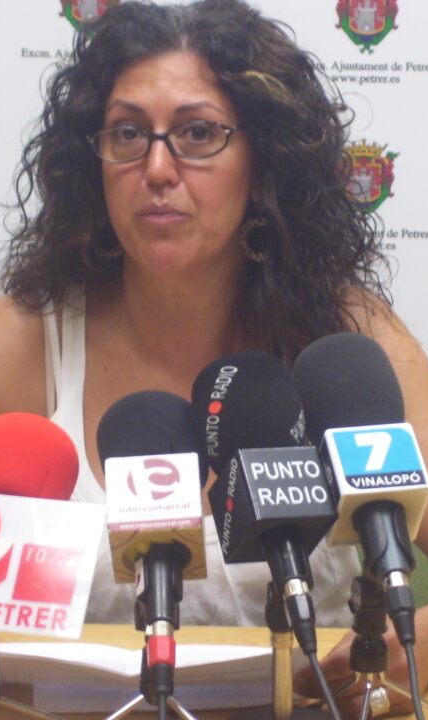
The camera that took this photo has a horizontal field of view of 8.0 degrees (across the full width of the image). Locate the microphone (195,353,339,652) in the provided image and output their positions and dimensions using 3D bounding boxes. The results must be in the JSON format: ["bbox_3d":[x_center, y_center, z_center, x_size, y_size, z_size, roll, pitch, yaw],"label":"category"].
[{"bbox_3d":[0.041,0.113,2.350,0.089,0.260,0.089,-2,-29,-26],"label":"microphone"}]

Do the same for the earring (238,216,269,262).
[{"bbox_3d":[0.044,-0.111,2.845,0.039,0.042,0.007,2,8,8],"label":"earring"}]

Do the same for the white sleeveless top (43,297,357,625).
[{"bbox_3d":[-0.012,0.170,2.920,0.335,0.470,0.250,2,12,3],"label":"white sleeveless top"}]

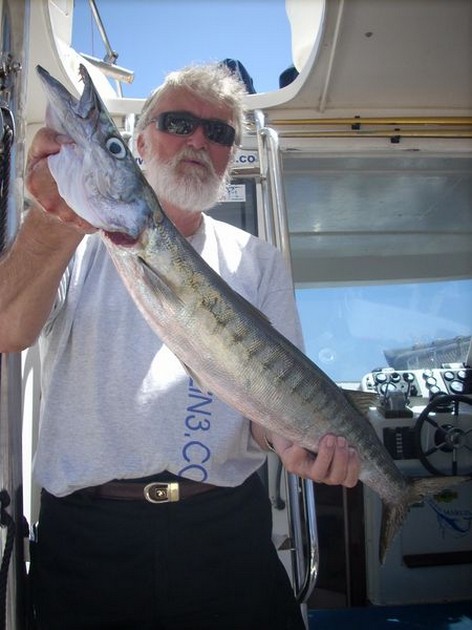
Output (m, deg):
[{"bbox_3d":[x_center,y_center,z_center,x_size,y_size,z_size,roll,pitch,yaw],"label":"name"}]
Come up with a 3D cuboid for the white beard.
[{"bbox_3d":[-0.091,-0.236,1.205,0.143,0.118,0.110,6,-1,-20],"label":"white beard"}]

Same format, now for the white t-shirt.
[{"bbox_3d":[-0.115,0.060,1.250,0.500,0.505,0.310,1,-4,-6],"label":"white t-shirt"}]

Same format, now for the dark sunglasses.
[{"bbox_3d":[-0.089,-0.324,1.226,0.145,0.048,0.130,6,-1,-20],"label":"dark sunglasses"}]

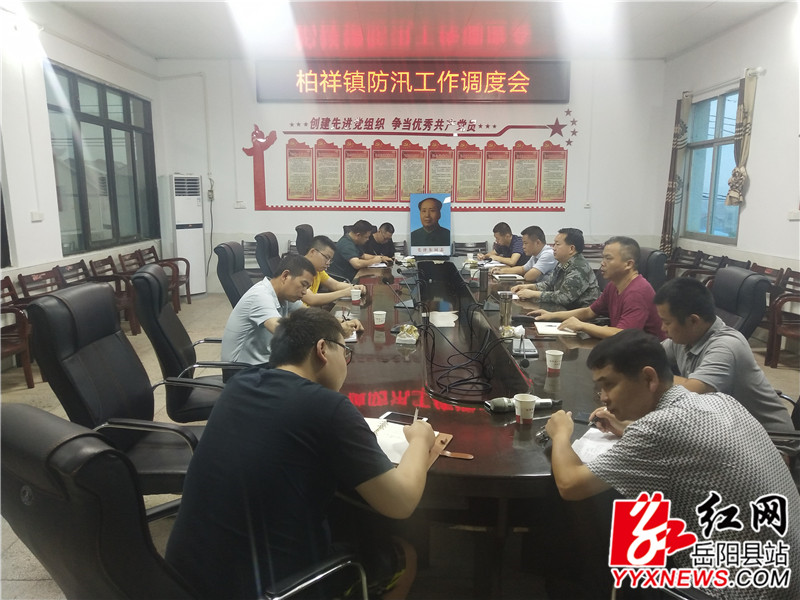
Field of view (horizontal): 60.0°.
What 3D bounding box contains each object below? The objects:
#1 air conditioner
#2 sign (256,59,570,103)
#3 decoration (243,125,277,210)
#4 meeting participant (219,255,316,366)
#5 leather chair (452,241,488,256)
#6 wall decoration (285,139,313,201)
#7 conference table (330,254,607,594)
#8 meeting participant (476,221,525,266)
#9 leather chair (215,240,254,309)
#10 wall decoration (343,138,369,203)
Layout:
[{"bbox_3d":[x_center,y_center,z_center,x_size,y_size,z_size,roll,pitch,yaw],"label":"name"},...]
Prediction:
[{"bbox_3d":[-3.131,-0.907,10.064,0.350,1.750,0.500,7,12,38],"label":"air conditioner"},{"bbox_3d":[0.201,-3.167,10.075,4.530,0.610,0.100,0,9,1],"label":"sign"},{"bbox_3d":[-2.066,-1.954,10.258,0.506,1.250,0.030,0,9,0],"label":"decoration"},{"bbox_3d":[-0.634,0.341,3.955,0.800,1.190,0.520,1,9,5],"label":"meeting participant"},{"bbox_3d":[1.047,-0.440,10.203,0.560,0.830,0.570,0,9,1],"label":"leather chair"},{"bbox_3d":[-1.487,-1.939,10.335,0.390,0.920,0.025,0,9,1],"label":"wall decoration"},{"bbox_3d":[0.359,0.356,5.228,1.620,0.755,6.600,0,9,1],"label":"conference table"},{"bbox_3d":[1.150,-0.262,7.700,0.800,1.200,0.520,-3,9,-18],"label":"meeting participant"},{"bbox_3d":[-1.028,0.116,5.571,0.740,1.130,0.630,0,9,2],"label":"leather chair"},{"bbox_3d":[-0.643,-1.922,10.322,0.390,0.920,0.025,0,9,1],"label":"wall decoration"}]

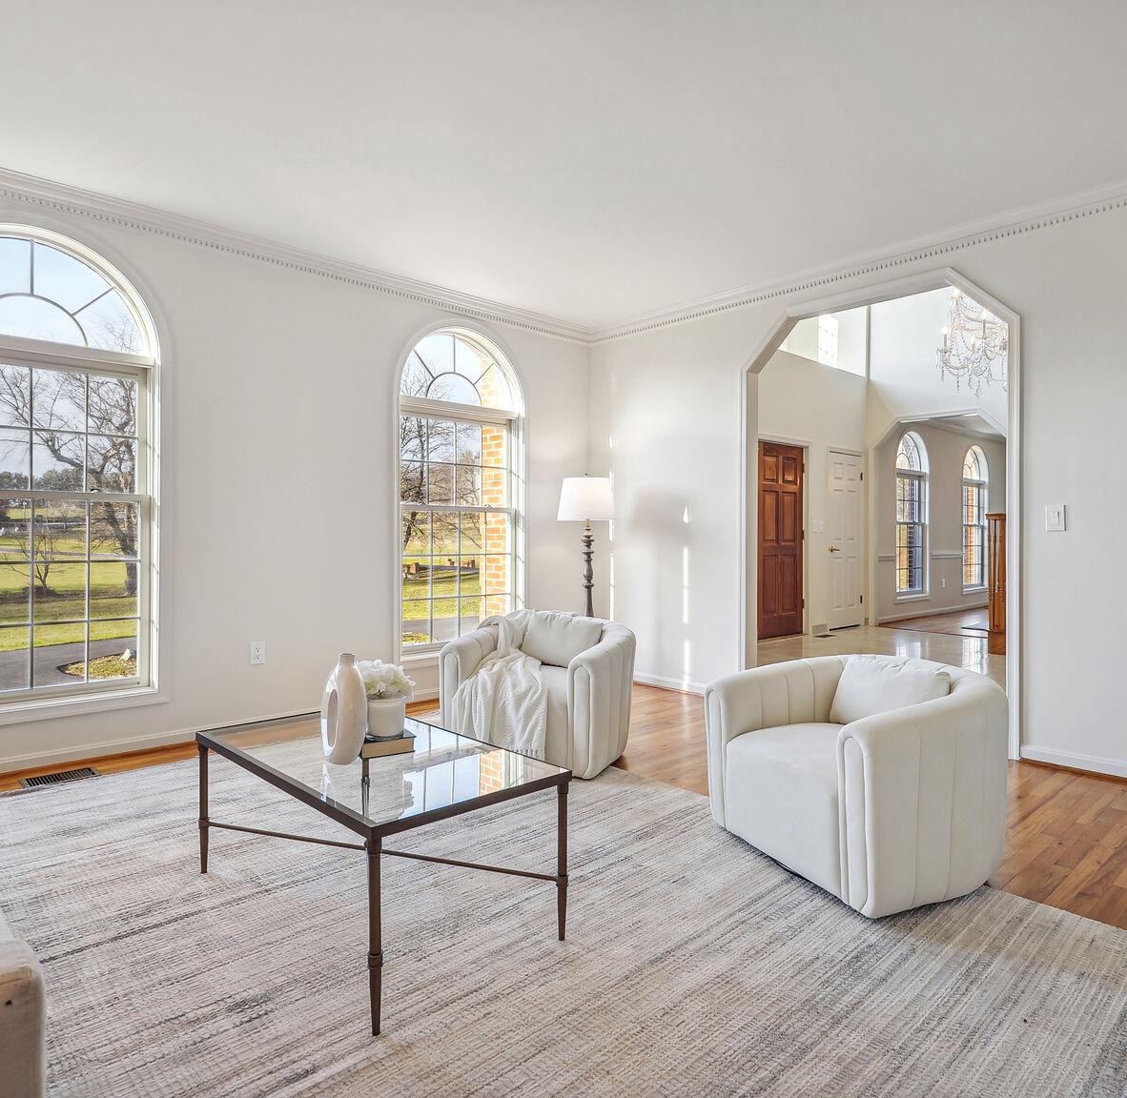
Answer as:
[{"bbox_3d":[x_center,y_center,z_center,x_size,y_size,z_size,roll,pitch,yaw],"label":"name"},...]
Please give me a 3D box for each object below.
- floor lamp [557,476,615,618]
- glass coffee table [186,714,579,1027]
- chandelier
[{"bbox_3d":[0.167,0.232,5.153,0.403,1.507,0.403,0,1,0],"label":"floor lamp"},{"bbox_3d":[-0.552,0.785,2.070,0.570,0.437,1.065,0,1,-44],"label":"glass coffee table"},{"bbox_3d":[3.484,-1.700,5.687,0.960,1.040,0.960,0,1,-42],"label":"chandelier"}]

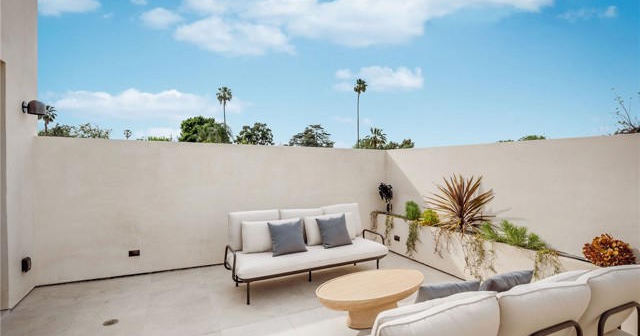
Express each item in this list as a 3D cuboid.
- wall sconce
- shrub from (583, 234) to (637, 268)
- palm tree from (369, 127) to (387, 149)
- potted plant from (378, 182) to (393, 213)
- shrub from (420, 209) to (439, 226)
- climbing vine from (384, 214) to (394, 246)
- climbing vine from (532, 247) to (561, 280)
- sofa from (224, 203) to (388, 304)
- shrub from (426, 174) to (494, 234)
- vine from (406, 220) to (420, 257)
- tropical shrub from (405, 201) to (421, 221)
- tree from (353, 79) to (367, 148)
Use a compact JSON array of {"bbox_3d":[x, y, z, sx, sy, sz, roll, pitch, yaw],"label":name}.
[{"bbox_3d":[-3.179,-0.673,3.377,0.180,0.160,0.150,0,1,-26],"label":"wall sconce"},{"bbox_3d":[2.589,0.750,2.712,0.310,0.300,0.370,0,1,-26],"label":"shrub"},{"bbox_3d":[9.275,-0.029,50.061,2.800,13.350,2.800,1,1,0],"label":"palm tree"},{"bbox_3d":[1.227,0.571,5.659,0.220,0.520,0.230,0,1,-26],"label":"potted plant"},{"bbox_3d":[1.684,0.761,4.646,0.220,0.230,0.250,0,1,-26],"label":"shrub"},{"bbox_3d":[1.224,1.083,5.320,0.120,0.580,0.220,0,1,-26],"label":"climbing vine"},{"bbox_3d":[2.326,1.001,3.103,0.140,0.380,0.260,0,1,-26],"label":"climbing vine"},{"bbox_3d":[-0.138,1.013,3.917,2.070,0.892,0.810,0,1,-28],"label":"sofa"},{"bbox_3d":[1.859,0.473,4.027,0.650,0.760,0.800,0,1,-26],"label":"shrub"},{"bbox_3d":[1.484,1.119,4.796,0.120,0.580,0.220,0,1,-26],"label":"vine"},{"bbox_3d":[1.522,0.716,4.972,0.220,0.300,0.250,0,1,-26],"label":"tropical shrub"},{"bbox_3d":[7.807,-5.521,60.111,2.700,24.116,2.700,1,1,0],"label":"tree"}]

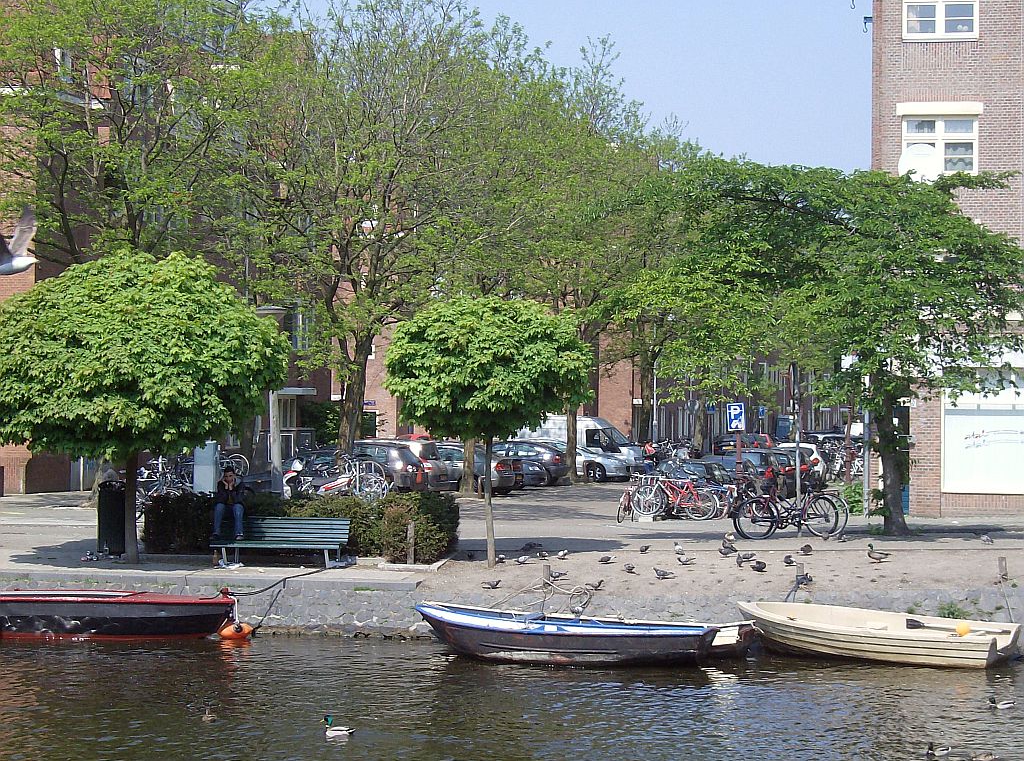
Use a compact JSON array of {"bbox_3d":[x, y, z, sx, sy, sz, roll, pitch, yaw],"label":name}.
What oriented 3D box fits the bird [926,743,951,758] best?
[{"bbox_3d":[4.131,3.589,24.300,0.340,0.170,0.160,1,-1,-45],"label":"bird"}]

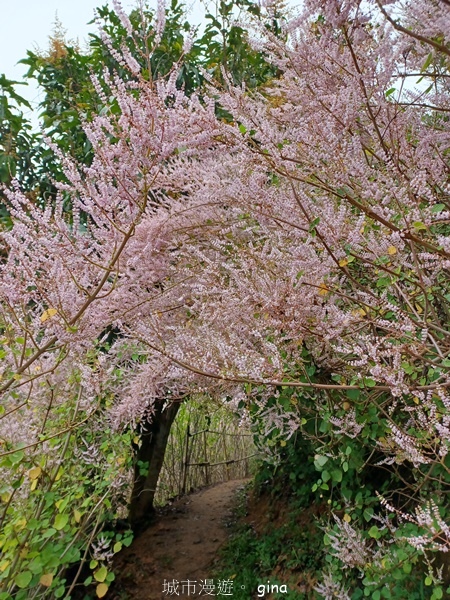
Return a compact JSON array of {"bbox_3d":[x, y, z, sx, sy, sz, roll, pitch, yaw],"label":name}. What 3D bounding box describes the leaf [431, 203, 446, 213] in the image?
[{"bbox_3d":[0.837,-0.361,1.700,0.062,0.038,0.012,-22,-44,4],"label":"leaf"}]

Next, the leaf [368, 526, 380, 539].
[{"bbox_3d":[0.639,0.994,1.850,0.047,0.054,0.012,8,-35,20],"label":"leaf"}]

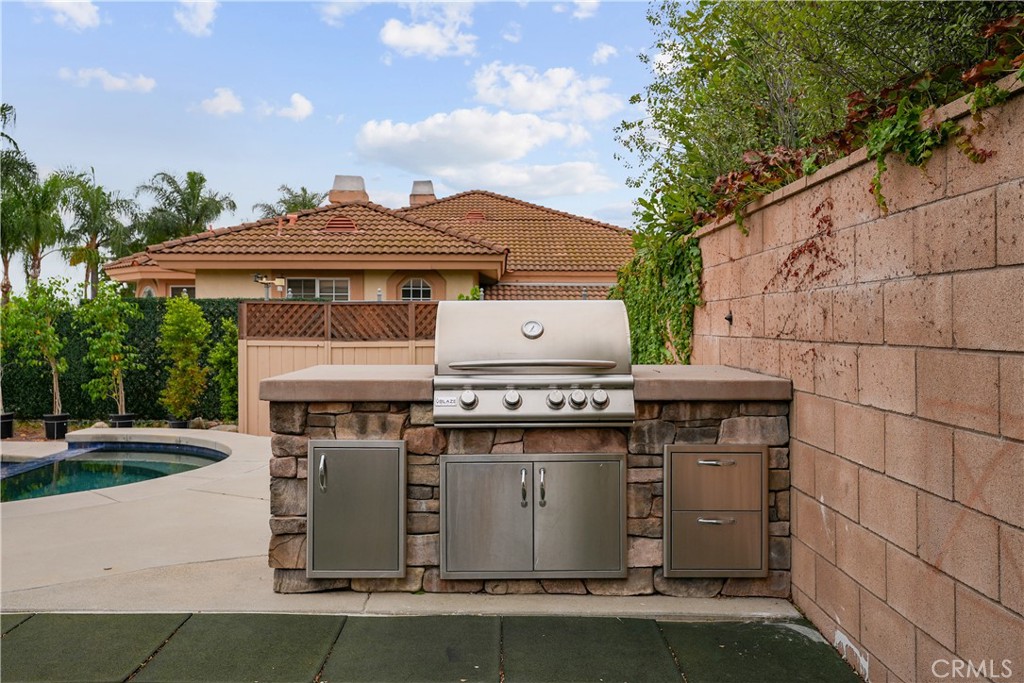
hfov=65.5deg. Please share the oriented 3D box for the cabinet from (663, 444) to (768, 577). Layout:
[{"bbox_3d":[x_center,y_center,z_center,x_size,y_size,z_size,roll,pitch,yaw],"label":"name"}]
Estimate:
[{"bbox_3d":[0.855,0.712,3.510,0.435,0.556,0.400,0,1,0],"label":"cabinet"}]

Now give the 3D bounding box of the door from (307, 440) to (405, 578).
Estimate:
[{"bbox_3d":[-0.655,0.711,3.360,0.409,0.578,0.090,0,1,0],"label":"door"}]

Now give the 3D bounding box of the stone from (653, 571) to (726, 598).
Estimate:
[{"bbox_3d":[0.752,1.030,3.400,0.305,0.125,0.090,0,1,0],"label":"stone"}]

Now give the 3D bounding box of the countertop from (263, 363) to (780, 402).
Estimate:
[{"bbox_3d":[0.055,0.200,3.800,2.210,0.090,0.980,0,1,0],"label":"countertop"}]

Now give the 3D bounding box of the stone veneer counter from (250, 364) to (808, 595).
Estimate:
[{"bbox_3d":[0.055,0.610,3.810,2.210,0.915,0.980,0,1,0],"label":"stone veneer counter"}]

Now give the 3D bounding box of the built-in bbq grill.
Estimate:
[{"bbox_3d":[0.090,0.090,3.550,0.826,0.550,0.650,0,1,0],"label":"built-in bbq grill"}]

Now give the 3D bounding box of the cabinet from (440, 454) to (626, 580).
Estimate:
[{"bbox_3d":[0.093,0.742,3.370,0.783,0.525,0.110,0,1,0],"label":"cabinet"}]

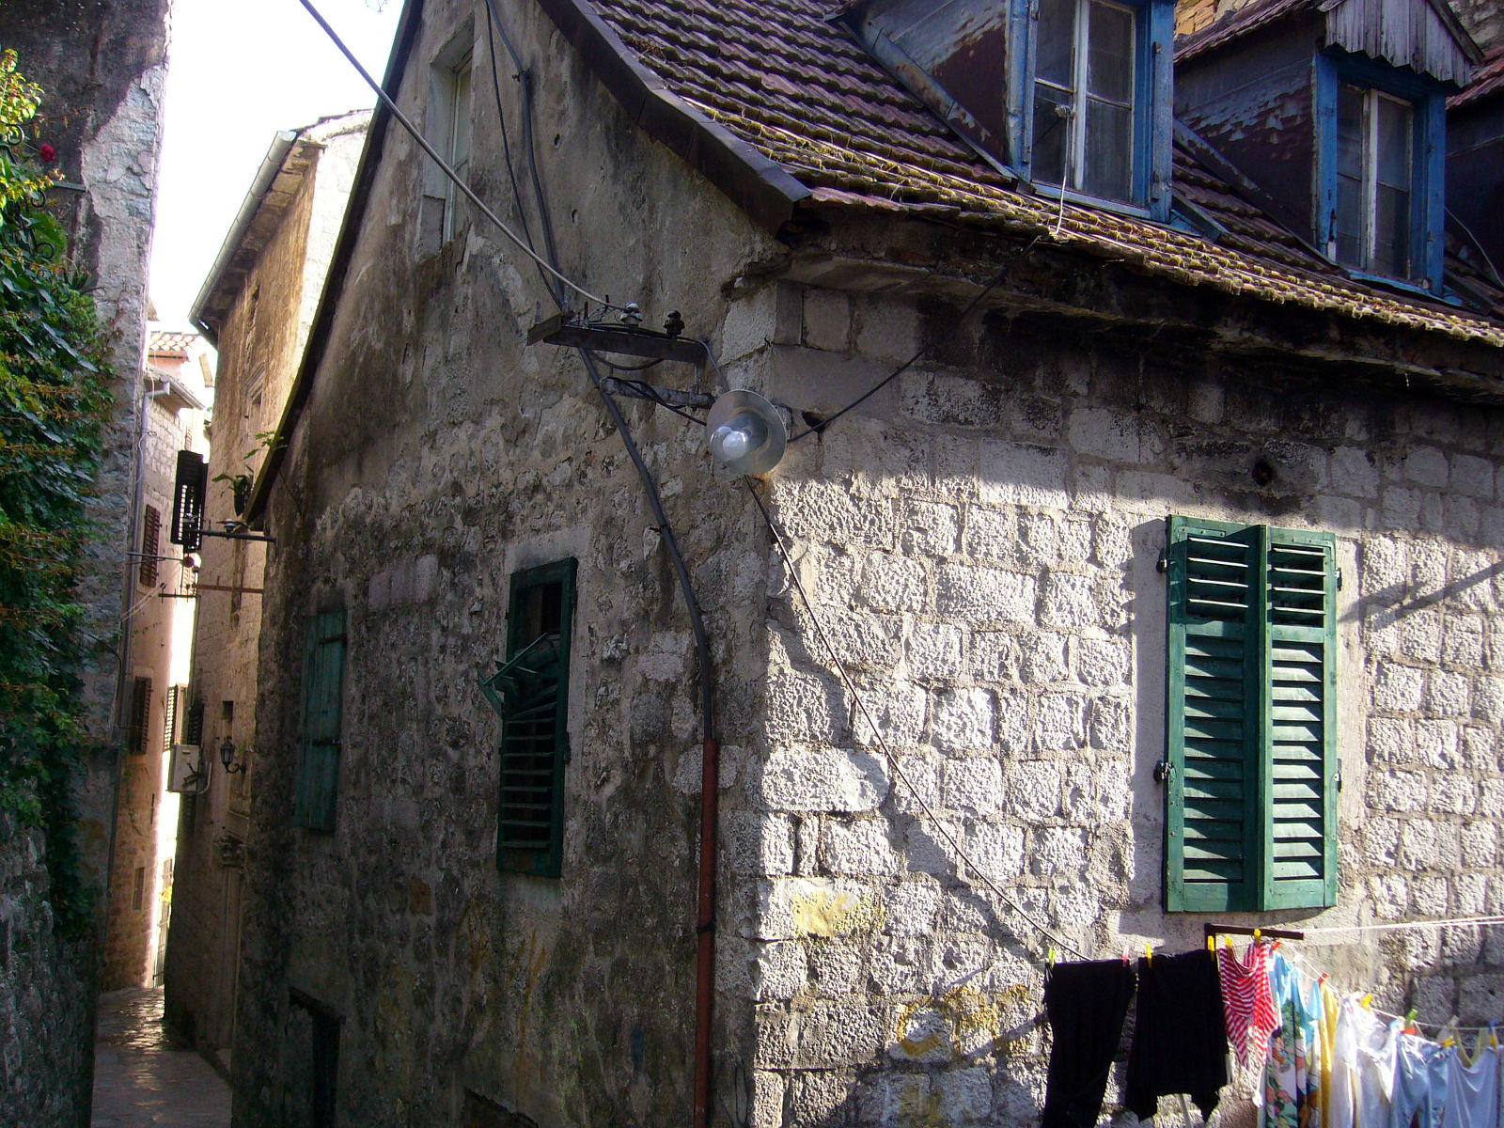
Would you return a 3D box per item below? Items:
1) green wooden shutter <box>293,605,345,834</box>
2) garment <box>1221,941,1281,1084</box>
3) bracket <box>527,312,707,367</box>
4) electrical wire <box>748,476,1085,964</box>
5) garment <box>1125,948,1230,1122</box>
[{"bbox_3d":[-2.776,0.992,9.701,0.060,1.370,0.850,7,-8,-32],"label":"green wooden shutter"},{"bbox_3d":[1.847,1.640,5.638,0.240,0.470,0.070,3,-7,-6],"label":"garment"},{"bbox_3d":[-0.489,-0.859,5.807,0.670,0.075,0.310,5,-8,-25],"label":"bracket"},{"bbox_3d":[0.624,0.598,5.484,1.477,1.671,0.060,5,-8,-24],"label":"electrical wire"},{"bbox_3d":[1.565,1.736,5.596,0.390,0.620,0.070,3,-7,-6],"label":"garment"}]

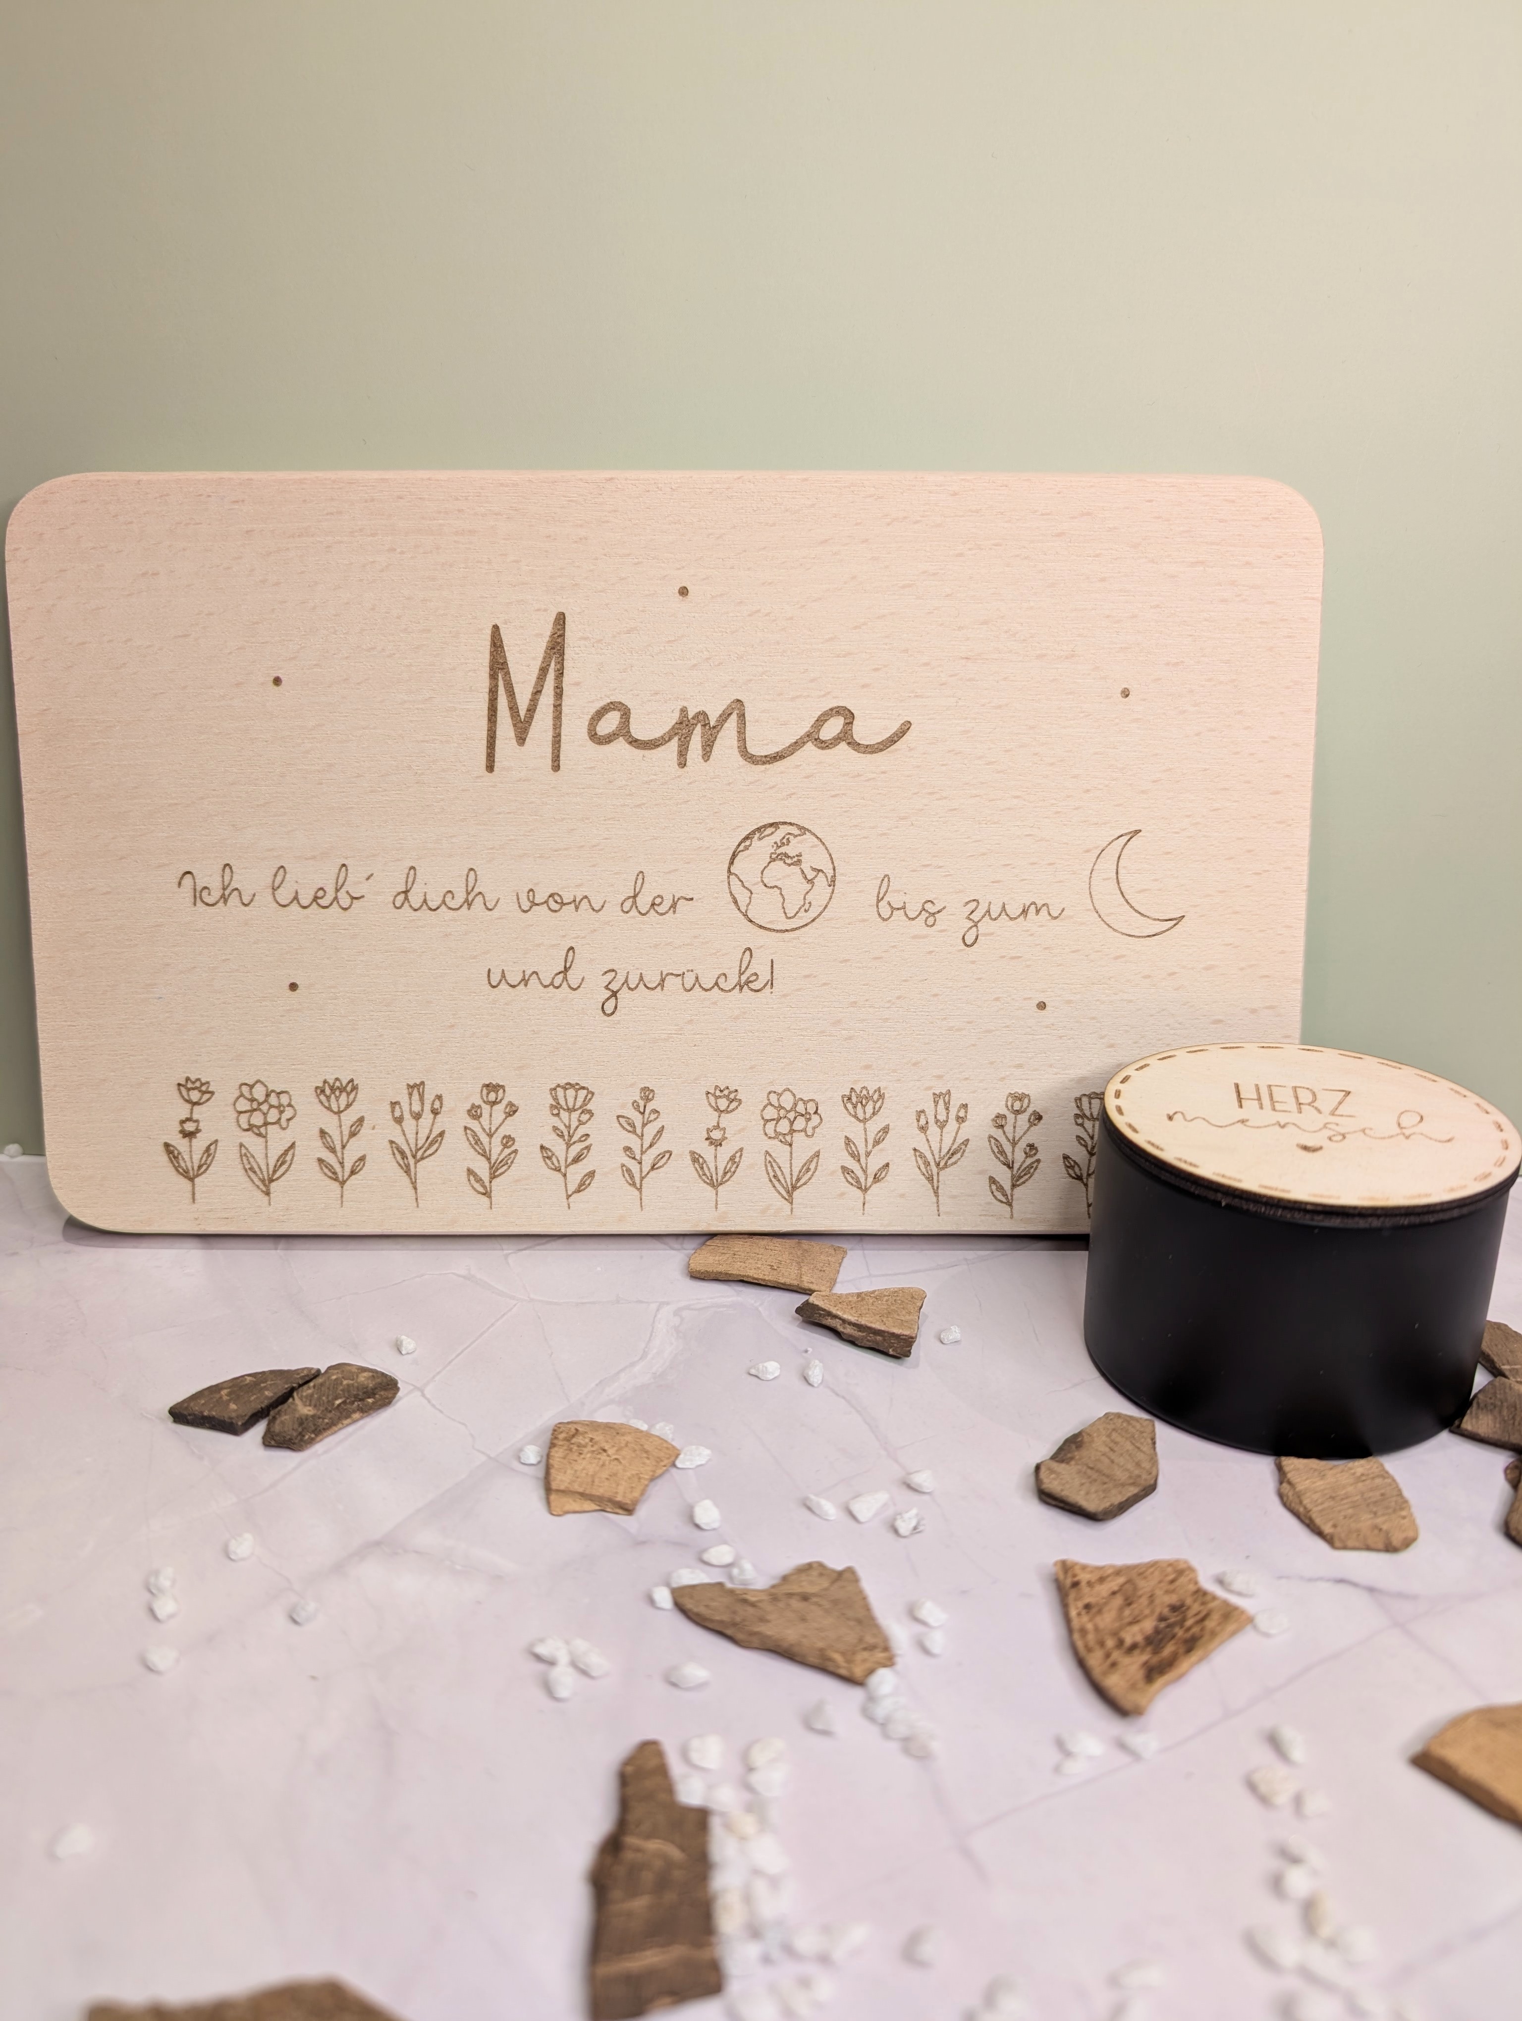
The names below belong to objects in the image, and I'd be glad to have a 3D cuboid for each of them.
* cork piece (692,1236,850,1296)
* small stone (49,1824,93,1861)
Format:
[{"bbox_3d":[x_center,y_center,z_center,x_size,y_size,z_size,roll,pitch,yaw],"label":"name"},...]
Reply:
[{"bbox_3d":[0.002,0.048,0.268,0.028,0.003,0.015,7,21,17],"label":"cork piece"},{"bbox_3d":[-0.073,0.089,0.150,0.004,0.003,0.003,-16,26,-37],"label":"small stone"}]

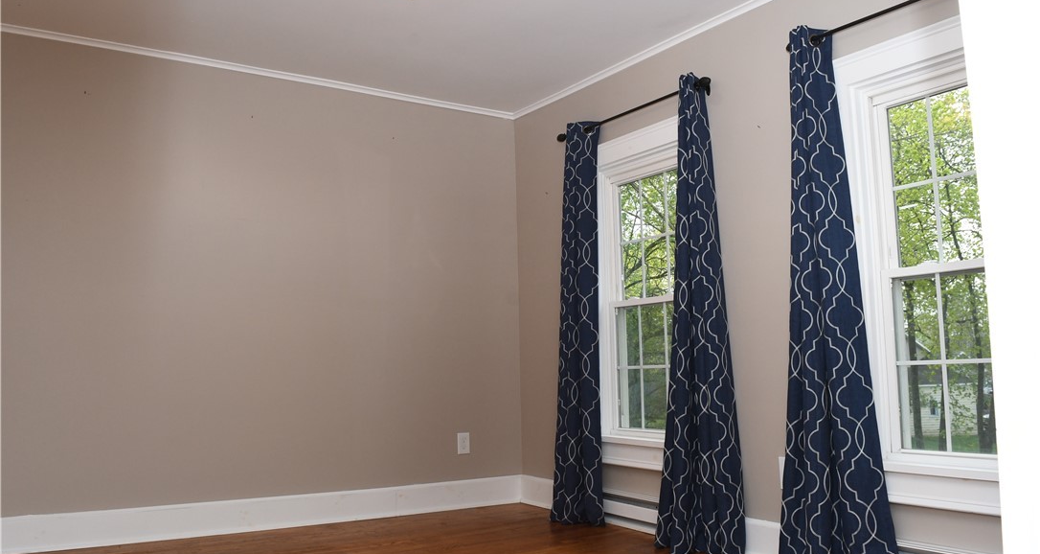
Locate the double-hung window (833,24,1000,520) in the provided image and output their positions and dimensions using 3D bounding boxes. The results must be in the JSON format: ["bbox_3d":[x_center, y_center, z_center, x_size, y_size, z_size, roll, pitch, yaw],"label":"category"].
[{"bbox_3d":[1.497,-0.054,2.799,0.100,1.720,0.680,4,-9,-36],"label":"double-hung window"}]

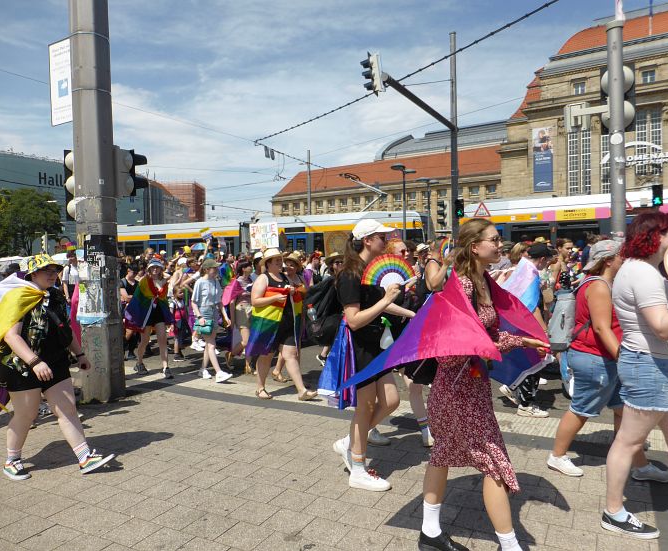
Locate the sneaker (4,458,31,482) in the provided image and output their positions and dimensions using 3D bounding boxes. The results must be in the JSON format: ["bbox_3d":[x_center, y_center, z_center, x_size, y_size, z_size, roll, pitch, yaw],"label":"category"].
[{"bbox_3d":[-2.371,1.435,3.810,0.280,0.110,0.105,0,2,29],"label":"sneaker"}]

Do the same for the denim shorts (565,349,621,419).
[{"bbox_3d":[1.791,0.729,3.500,0.380,0.450,0.400,-1,2,22],"label":"denim shorts"}]

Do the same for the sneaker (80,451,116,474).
[{"bbox_3d":[-1.783,1.403,3.830,0.270,0.105,0.100,-30,-1,5],"label":"sneaker"}]

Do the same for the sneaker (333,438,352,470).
[{"bbox_3d":[0.099,1.276,3.600,0.115,0.280,0.100,-43,-15,19],"label":"sneaker"}]

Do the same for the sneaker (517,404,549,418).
[{"bbox_3d":[1.973,1.324,5.049,0.280,0.110,0.100,0,2,30],"label":"sneaker"}]

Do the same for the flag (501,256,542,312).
[{"bbox_3d":[1.767,0.114,4.850,0.450,0.600,0.480,-1,2,22],"label":"flag"}]

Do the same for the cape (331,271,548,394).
[{"bbox_3d":[0.541,0.301,2.559,1.000,0.600,0.550,-1,2,22],"label":"cape"}]

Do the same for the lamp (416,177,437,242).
[{"bbox_3d":[4.231,-1.758,22.564,0.350,5.150,1.300,0,2,35],"label":"lamp"}]

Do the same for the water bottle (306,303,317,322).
[{"bbox_3d":[-0.139,0.306,3.500,0.066,0.225,0.066,-11,2,22],"label":"water bottle"}]

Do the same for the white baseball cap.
[{"bbox_3d":[0.269,-0.306,3.420,0.280,0.135,0.180,-7,1,2],"label":"white baseball cap"}]

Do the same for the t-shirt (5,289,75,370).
[{"bbox_3d":[-2.198,0.396,3.800,0.370,0.600,0.460,0,2,30],"label":"t-shirt"}]

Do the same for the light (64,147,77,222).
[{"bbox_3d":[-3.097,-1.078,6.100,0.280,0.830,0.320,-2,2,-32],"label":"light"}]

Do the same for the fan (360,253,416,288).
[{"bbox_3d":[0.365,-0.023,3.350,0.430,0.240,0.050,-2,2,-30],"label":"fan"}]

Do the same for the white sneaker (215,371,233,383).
[{"bbox_3d":[-1.366,1.266,6.350,0.260,0.120,0.095,-24,-4,15],"label":"white sneaker"}]

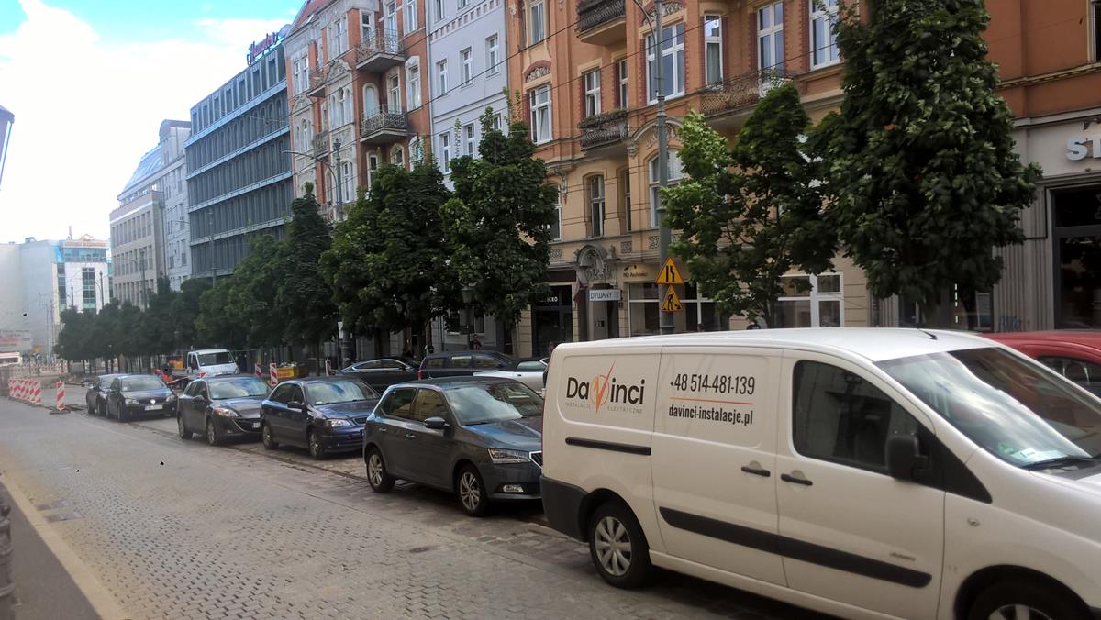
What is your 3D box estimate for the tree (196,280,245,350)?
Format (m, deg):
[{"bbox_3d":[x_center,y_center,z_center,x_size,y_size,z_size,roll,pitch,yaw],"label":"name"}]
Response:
[{"bbox_3d":[-19.888,1.244,54.738,3.700,6.204,3.700,-3,1,-35],"label":"tree"}]

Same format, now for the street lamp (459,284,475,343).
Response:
[{"bbox_3d":[-2.797,0.905,30.500,0.500,3.480,0.500,-3,1,-35],"label":"street lamp"}]

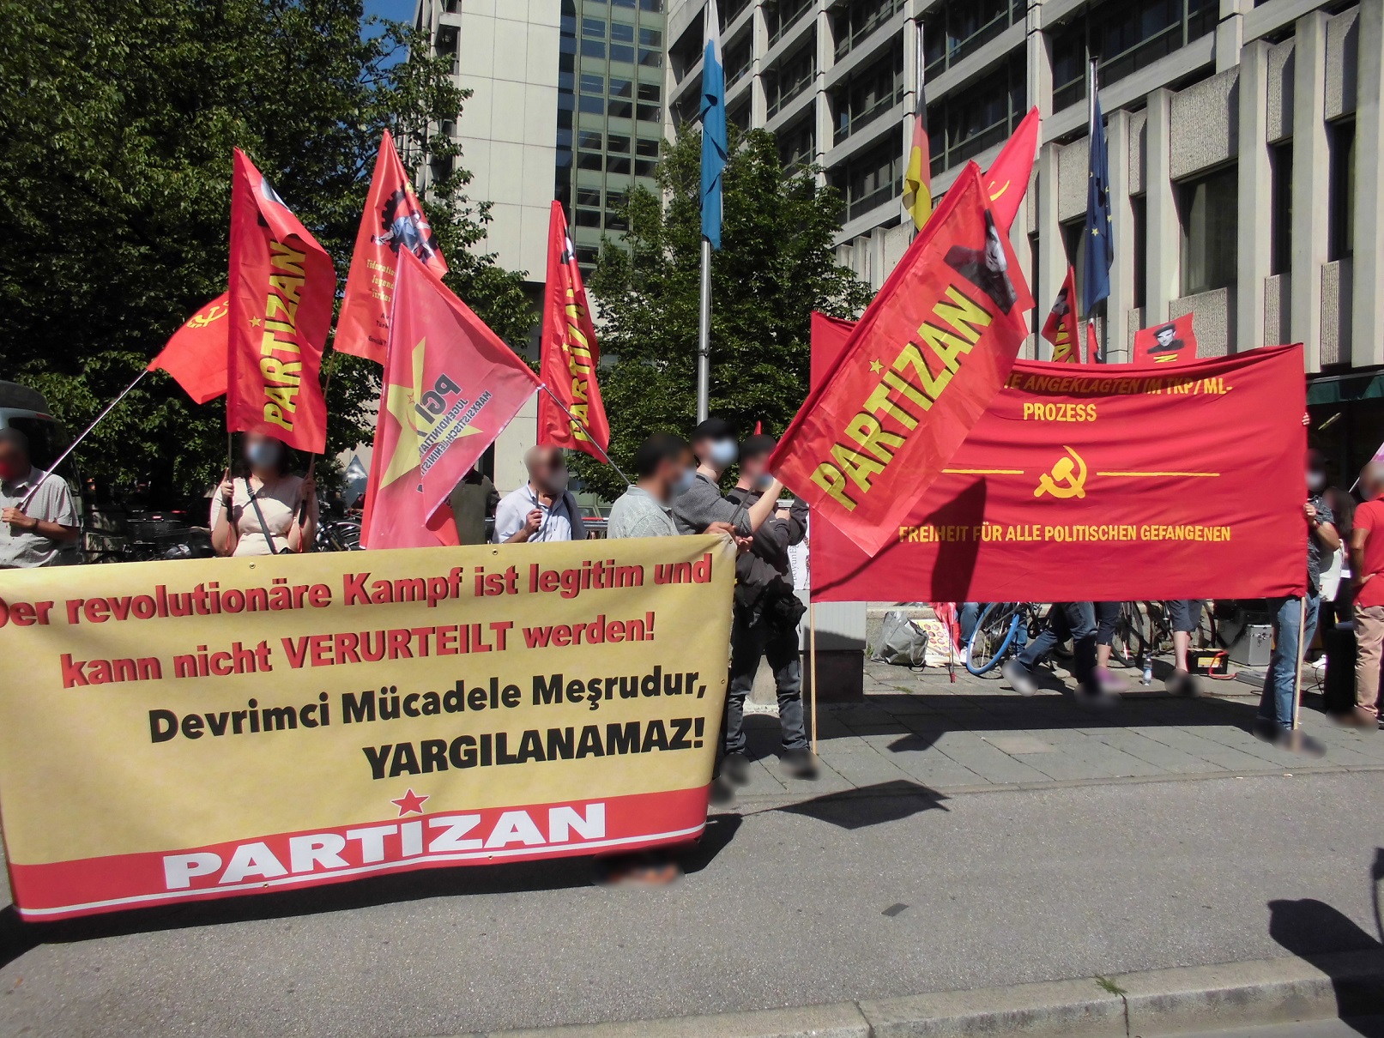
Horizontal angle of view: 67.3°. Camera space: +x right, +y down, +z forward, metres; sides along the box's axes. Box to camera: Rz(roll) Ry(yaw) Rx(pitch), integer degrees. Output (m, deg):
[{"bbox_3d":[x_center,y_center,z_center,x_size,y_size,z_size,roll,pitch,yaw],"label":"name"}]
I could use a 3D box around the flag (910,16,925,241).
[{"bbox_3d":[2.646,-4.537,12.200,0.090,2.600,0.090,1,1,0],"label":"flag"}]

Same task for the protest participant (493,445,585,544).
[{"bbox_3d":[-0.709,0.482,4.850,0.500,1.690,0.360,0,1,-34],"label":"protest participant"}]

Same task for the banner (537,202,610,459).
[{"bbox_3d":[-0.552,-0.885,4.850,0.360,1.200,0.300,2,1,-27],"label":"banner"}]

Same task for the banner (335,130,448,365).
[{"bbox_3d":[-1.390,-1.251,4.800,0.560,1.100,0.350,0,1,-18],"label":"banner"}]

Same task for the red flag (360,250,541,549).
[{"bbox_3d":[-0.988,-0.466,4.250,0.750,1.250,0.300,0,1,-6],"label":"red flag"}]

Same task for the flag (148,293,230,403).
[{"bbox_3d":[-2.335,-0.852,4.950,0.550,0.650,0.300,0,1,-14],"label":"flag"}]

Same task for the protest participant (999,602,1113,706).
[{"bbox_3d":[2.580,0.406,7.200,0.700,1.720,0.520,1,1,21],"label":"protest participant"}]

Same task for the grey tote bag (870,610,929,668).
[{"bbox_3d":[1.717,0.993,8.600,0.450,0.450,0.270,1,0,9],"label":"grey tote bag"}]

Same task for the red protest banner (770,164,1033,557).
[{"bbox_3d":[0.909,-0.604,4.040,0.530,1.460,0.200,35,9,5],"label":"red protest banner"}]

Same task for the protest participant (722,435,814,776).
[{"bbox_3d":[0.397,0.459,5.420,0.420,1.750,0.500,1,1,27],"label":"protest participant"}]

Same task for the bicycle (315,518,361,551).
[{"bbox_3d":[-3.730,0.350,10.500,1.720,1.050,0.580,1,1,41],"label":"bicycle"}]

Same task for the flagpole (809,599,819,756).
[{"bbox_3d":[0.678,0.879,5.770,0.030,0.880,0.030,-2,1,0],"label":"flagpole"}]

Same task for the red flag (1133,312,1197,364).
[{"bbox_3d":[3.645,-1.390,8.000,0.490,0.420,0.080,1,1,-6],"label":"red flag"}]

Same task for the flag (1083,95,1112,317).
[{"bbox_3d":[5.071,-3.921,13.000,0.360,2.700,0.250,1,1,17],"label":"flag"}]

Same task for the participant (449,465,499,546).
[{"bbox_3d":[-1.482,0.378,7.000,0.520,1.740,0.330,0,1,0],"label":"participant"}]

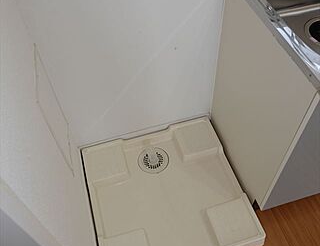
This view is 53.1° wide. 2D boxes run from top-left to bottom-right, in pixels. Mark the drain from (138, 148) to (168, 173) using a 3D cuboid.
[{"bbox_3d":[-0.029,0.179,1.512,0.145,0.015,0.145,-2,52,2],"label":"drain"}]

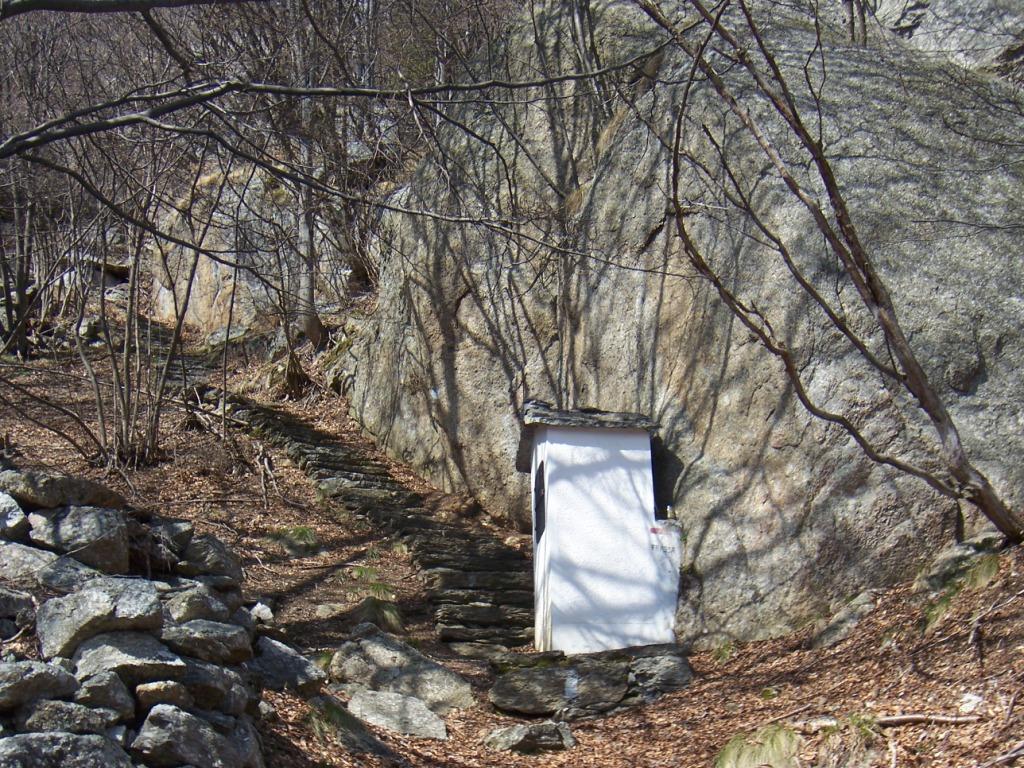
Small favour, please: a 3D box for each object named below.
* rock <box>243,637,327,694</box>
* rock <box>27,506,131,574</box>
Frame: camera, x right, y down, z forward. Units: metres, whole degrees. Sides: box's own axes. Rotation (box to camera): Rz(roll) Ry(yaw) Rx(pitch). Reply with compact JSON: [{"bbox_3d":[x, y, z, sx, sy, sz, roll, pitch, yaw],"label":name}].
[{"bbox_3d":[-1.469,1.819,8.600,0.496,0.355,0.397,0,-9,-10],"label":"rock"},{"bbox_3d":[-2.627,0.949,8.100,0.567,0.379,0.454,1,-10,-18],"label":"rock"}]

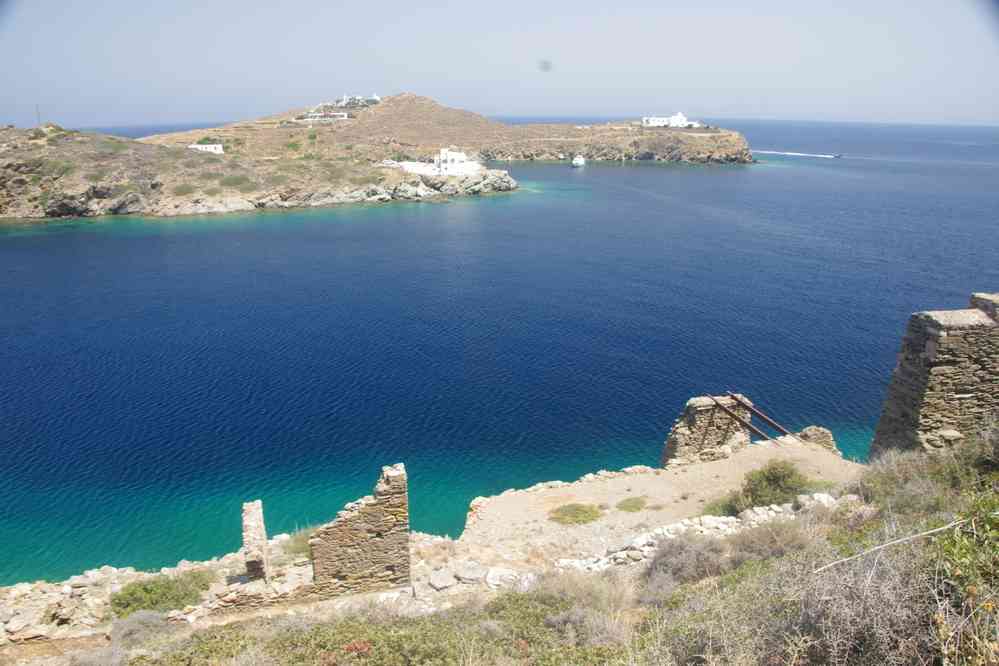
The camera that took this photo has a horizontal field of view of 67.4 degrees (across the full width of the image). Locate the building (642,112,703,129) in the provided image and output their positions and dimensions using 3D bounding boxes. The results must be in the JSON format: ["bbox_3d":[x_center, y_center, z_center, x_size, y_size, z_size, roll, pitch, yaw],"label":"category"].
[{"bbox_3d":[89.712,-110.515,389.638,30.000,8.000,11.000,2,16,6],"label":"building"}]

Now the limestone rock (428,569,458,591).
[{"bbox_3d":[-1.892,8.183,24.870,0.800,0.350,0.600,-6,17,-19],"label":"limestone rock"}]

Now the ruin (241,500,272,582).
[{"bbox_3d":[-8.072,6.905,24.812,0.680,2.600,0.650,-3,16,-11],"label":"ruin"}]

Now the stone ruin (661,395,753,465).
[{"bbox_3d":[9.028,4.220,32.675,3.200,2.400,1.700,-4,17,-11],"label":"stone ruin"}]

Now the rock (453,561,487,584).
[{"bbox_3d":[-1.017,8.184,25.600,1.100,0.400,0.800,0,16,0],"label":"rock"}]

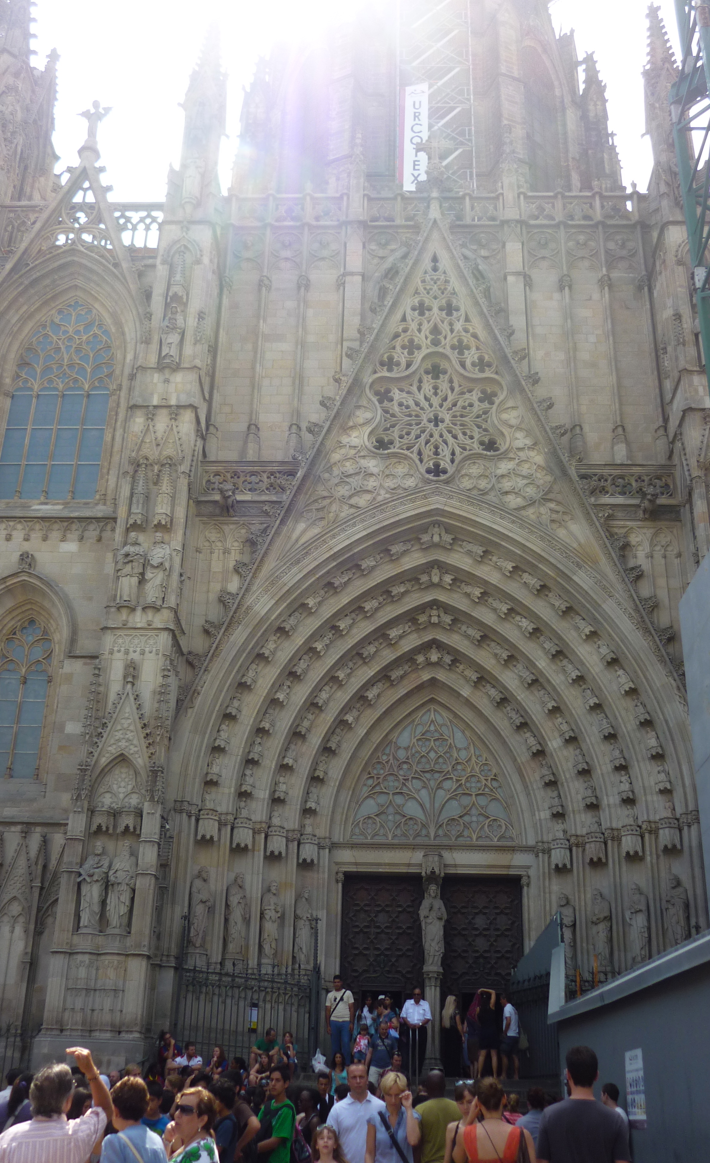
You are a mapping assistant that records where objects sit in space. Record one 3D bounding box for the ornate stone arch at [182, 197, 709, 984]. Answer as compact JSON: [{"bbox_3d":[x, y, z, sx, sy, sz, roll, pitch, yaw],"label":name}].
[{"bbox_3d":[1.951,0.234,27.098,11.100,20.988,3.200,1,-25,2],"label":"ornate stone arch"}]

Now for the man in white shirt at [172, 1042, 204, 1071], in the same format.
[{"bbox_3d":[-3.027,8.969,20.041,0.600,1.180,0.780,1,-25,2],"label":"man in white shirt"}]

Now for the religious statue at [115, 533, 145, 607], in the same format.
[{"bbox_3d":[-5.046,-0.256,24.956,0.580,1.754,0.480,1,-25,2],"label":"religious statue"}]

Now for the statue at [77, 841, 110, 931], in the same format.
[{"bbox_3d":[-5.166,6.005,21.915,0.550,1.703,0.480,1,-25,2],"label":"statue"}]

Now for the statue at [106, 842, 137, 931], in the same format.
[{"bbox_3d":[-4.606,6.000,21.899,0.540,1.702,0.480,1,-25,2],"label":"statue"}]

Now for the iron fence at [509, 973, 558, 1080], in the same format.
[{"bbox_3d":[3.640,9.213,22.902,0.120,1.938,2.588,8,-26,-14],"label":"iron fence"}]

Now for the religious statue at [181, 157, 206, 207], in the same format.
[{"bbox_3d":[-4.417,-10.937,30.314,0.540,1.631,0.480,1,-25,2],"label":"religious statue"}]

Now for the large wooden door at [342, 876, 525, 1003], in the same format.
[{"bbox_3d":[1.779,9.062,25.659,4.280,4.489,0.250,1,-25,2],"label":"large wooden door"}]

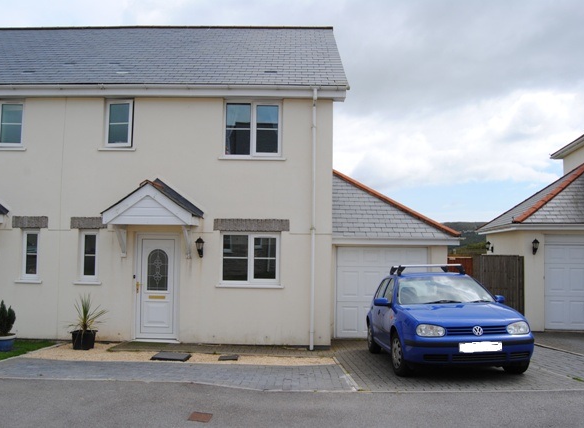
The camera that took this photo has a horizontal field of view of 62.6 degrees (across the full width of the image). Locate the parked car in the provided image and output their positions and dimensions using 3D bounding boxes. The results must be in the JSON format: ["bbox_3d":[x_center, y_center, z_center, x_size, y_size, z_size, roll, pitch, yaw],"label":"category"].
[{"bbox_3d":[2.283,1.645,7.870,1.760,1.510,4.150,-1,-9,0],"label":"parked car"}]

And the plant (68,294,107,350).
[{"bbox_3d":[-3.749,1.968,8.851,0.650,0.981,0.600,1,-3,1],"label":"plant"}]

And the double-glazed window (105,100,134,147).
[{"bbox_3d":[-3.502,-1.824,9.792,0.540,0.962,0.100,1,-3,1],"label":"double-glazed window"}]

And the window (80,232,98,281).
[{"bbox_3d":[-4.103,0.848,9.798,0.365,1.022,0.090,1,-3,2],"label":"window"}]

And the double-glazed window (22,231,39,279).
[{"bbox_3d":[-5.323,0.832,9.846,0.354,1.027,0.090,1,-3,2],"label":"double-glazed window"}]

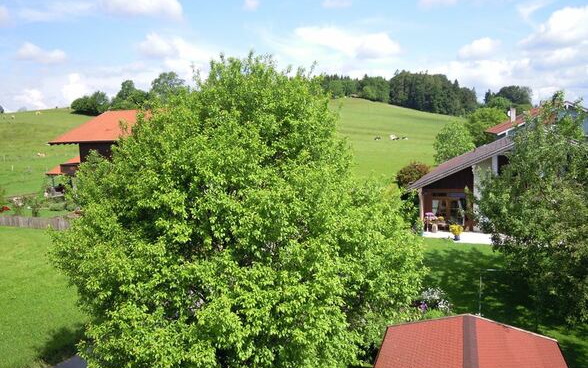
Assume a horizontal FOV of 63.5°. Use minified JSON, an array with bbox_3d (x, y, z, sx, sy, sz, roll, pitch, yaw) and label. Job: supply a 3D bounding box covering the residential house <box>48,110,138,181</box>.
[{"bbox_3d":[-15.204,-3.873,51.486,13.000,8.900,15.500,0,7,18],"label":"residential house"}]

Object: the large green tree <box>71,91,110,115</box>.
[{"bbox_3d":[-66.246,-26.200,155.457,12.500,8.000,12.500,-5,7,-22],"label":"large green tree"}]

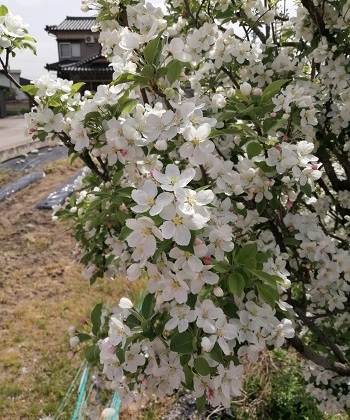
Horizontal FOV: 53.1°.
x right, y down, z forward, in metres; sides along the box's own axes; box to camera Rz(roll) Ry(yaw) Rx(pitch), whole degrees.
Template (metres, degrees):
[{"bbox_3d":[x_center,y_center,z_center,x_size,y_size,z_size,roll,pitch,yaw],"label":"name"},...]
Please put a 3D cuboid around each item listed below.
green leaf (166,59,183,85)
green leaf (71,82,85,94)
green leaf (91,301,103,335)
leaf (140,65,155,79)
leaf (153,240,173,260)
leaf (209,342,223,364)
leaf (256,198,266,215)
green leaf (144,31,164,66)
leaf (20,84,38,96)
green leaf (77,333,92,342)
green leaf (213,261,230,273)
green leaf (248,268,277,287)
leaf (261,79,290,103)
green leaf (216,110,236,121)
[{"bbox_3d":[-0.002,-0.196,0.500,0.021,0.036,0.010,9,10,-2],"label":"green leaf"},{"bbox_3d":[-0.190,-0.239,0.682,0.035,0.009,0.018,-41,55,-11],"label":"green leaf"},{"bbox_3d":[-0.123,0.173,0.560,0.019,0.052,0.012,-3,-22,10],"label":"green leaf"},{"bbox_3d":[-0.046,-0.229,0.583,0.022,0.025,0.010,9,-17,7],"label":"leaf"},{"bbox_3d":[-0.017,0.054,0.470,0.015,0.010,0.038,37,70,13],"label":"leaf"},{"bbox_3d":[0.065,0.215,0.530,0.020,0.010,0.035,-18,57,-5],"label":"leaf"},{"bbox_3d":[0.174,-0.009,0.700,0.018,0.042,0.010,11,-11,15],"label":"leaf"},{"bbox_3d":[-0.035,-0.264,0.572,0.026,0.059,0.014,19,0,18],"label":"green leaf"},{"bbox_3d":[-0.304,-0.257,0.740,0.041,0.027,0.012,-12,-5,-21],"label":"leaf"},{"bbox_3d":[-0.147,0.208,0.570,0.027,0.010,0.012,13,50,-1],"label":"green leaf"},{"bbox_3d":[0.074,0.092,0.561,0.029,0.010,0.022,17,54,-6],"label":"green leaf"},{"bbox_3d":[0.124,0.096,0.500,0.043,0.011,0.017,30,70,26],"label":"green leaf"},{"bbox_3d":[0.167,-0.196,0.580,0.058,0.022,0.012,-37,-15,6],"label":"leaf"},{"bbox_3d":[0.091,-0.166,0.616,0.037,0.008,0.026,-22,49,-11],"label":"green leaf"}]

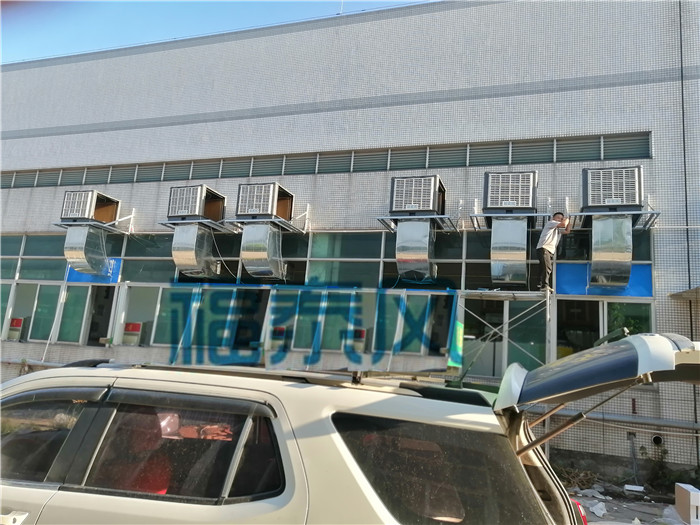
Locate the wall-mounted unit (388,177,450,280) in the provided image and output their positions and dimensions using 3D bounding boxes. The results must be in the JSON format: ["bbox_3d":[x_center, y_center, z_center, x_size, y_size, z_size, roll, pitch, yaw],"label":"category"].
[{"bbox_3d":[1.598,-0.748,12.321,1.082,2.223,1.206,1,-11,19],"label":"wall-mounted unit"}]

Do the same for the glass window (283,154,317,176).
[{"bbox_3d":[-1.306,-2.589,13.917,0.970,0.530,0.080,1,-10,18],"label":"glass window"}]

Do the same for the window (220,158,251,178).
[{"bbox_3d":[-3.190,-2.645,14.771,0.991,0.556,0.080,1,-11,19],"label":"window"}]

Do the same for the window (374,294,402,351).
[{"bbox_3d":[0.834,1.342,11.713,0.505,1.300,0.100,1,-10,18],"label":"window"}]

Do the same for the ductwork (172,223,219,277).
[{"bbox_3d":[-4.037,-0.274,13.747,0.694,1.310,0.980,1,-10,18],"label":"ductwork"}]

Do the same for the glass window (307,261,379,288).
[{"bbox_3d":[-0.151,0.272,12.243,1.801,0.615,0.100,1,-10,18],"label":"glass window"}]

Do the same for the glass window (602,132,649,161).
[{"bbox_3d":[6.249,-2.610,11.917,0.970,0.570,0.120,1,-11,19],"label":"glass window"}]

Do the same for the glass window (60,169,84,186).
[{"bbox_3d":[-8.831,-2.726,16.762,0.961,0.635,0.080,1,-10,19],"label":"glass window"}]

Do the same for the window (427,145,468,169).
[{"bbox_3d":[2.385,-2.583,12.811,0.987,0.568,0.080,1,-11,19],"label":"window"}]

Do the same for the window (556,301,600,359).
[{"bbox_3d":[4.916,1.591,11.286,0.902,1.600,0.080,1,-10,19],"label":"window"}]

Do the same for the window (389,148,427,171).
[{"bbox_3d":[1.460,-2.614,13.287,0.976,0.635,0.080,1,-10,19],"label":"window"}]

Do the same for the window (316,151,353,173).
[{"bbox_3d":[-0.399,-2.600,13.787,0.982,0.561,0.080,1,-11,19],"label":"window"}]

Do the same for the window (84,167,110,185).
[{"bbox_3d":[-7.709,-2.649,16.057,0.975,0.512,0.080,1,-10,18],"label":"window"}]

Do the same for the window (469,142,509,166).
[{"bbox_3d":[3.307,-2.575,12.487,0.967,0.573,0.080,1,-11,19],"label":"window"}]

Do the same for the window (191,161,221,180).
[{"bbox_3d":[-4.161,-2.675,15.185,0.984,0.635,0.080,1,-10,19],"label":"window"}]

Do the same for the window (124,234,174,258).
[{"bbox_3d":[-5.831,-0.511,15.564,1.880,0.760,0.100,1,-11,19],"label":"window"}]

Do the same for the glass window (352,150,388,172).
[{"bbox_3d":[0.524,-2.560,13.303,0.966,0.529,0.080,1,-10,18],"label":"glass window"}]

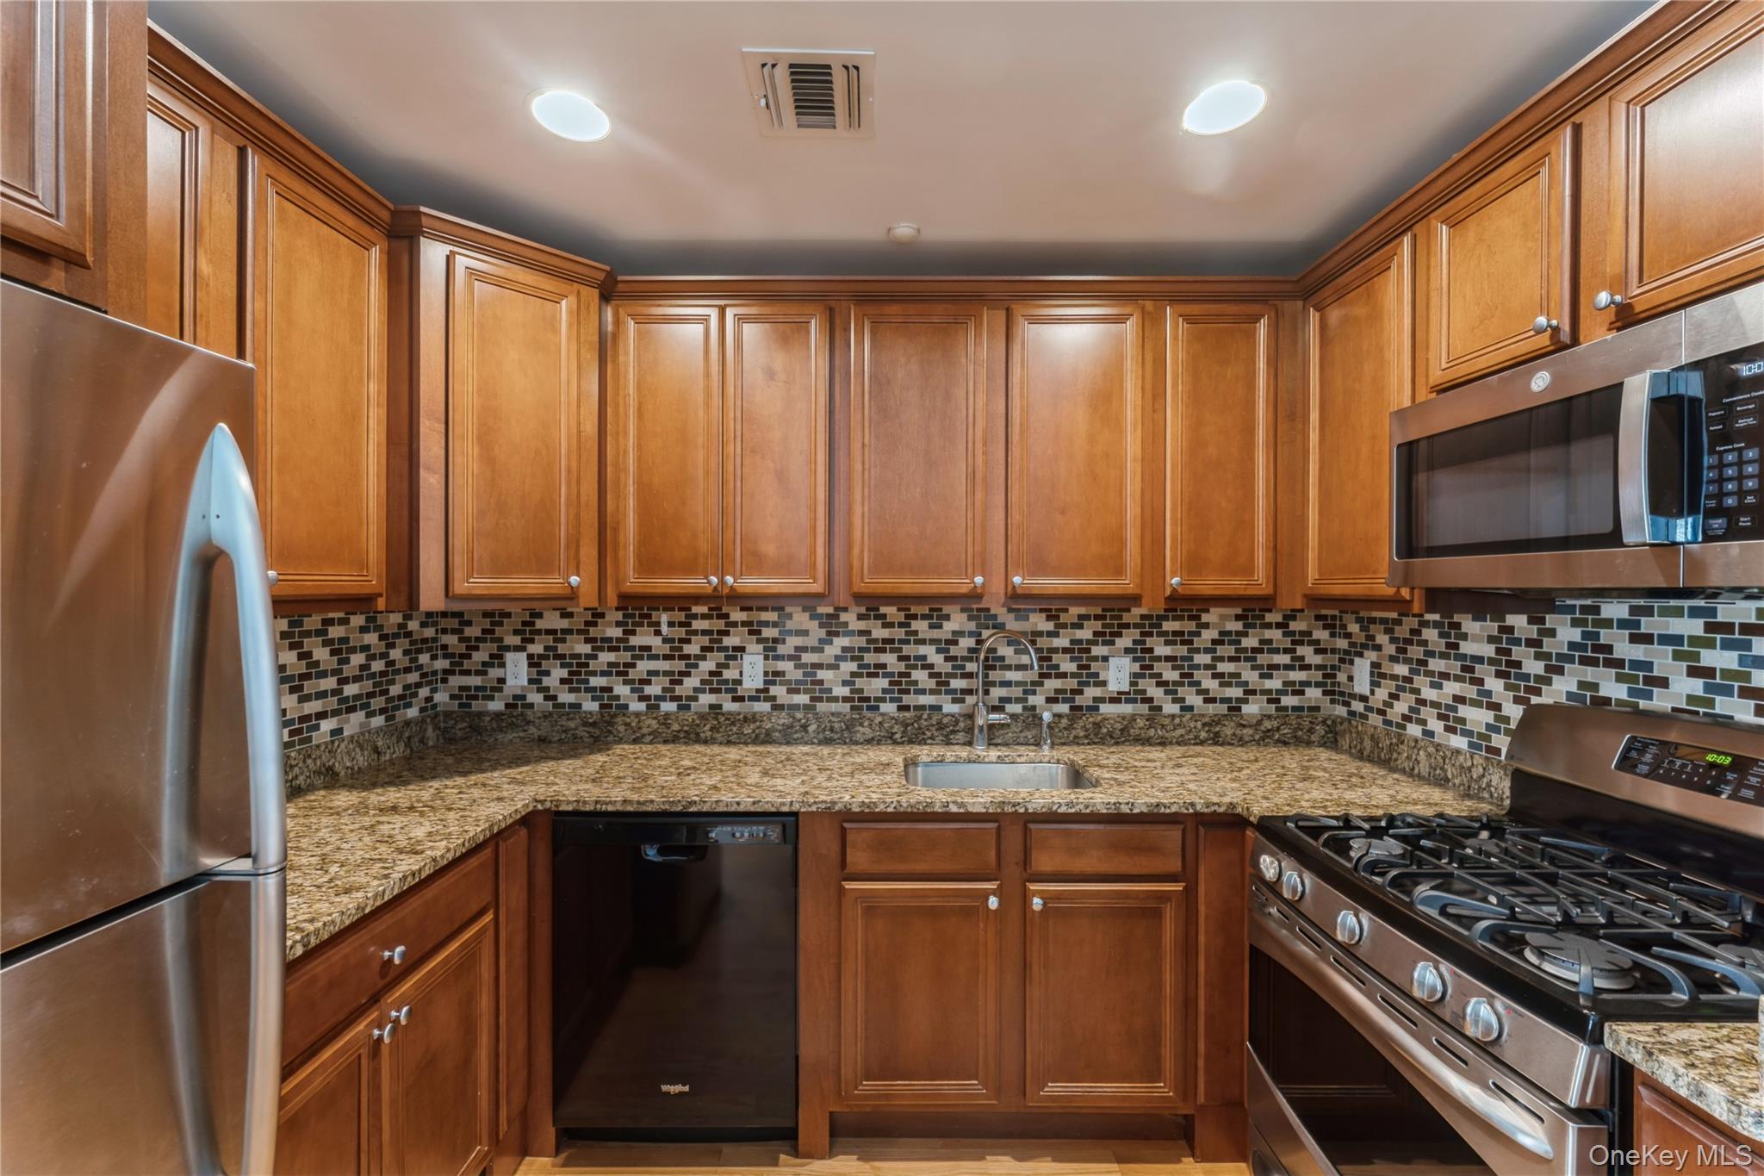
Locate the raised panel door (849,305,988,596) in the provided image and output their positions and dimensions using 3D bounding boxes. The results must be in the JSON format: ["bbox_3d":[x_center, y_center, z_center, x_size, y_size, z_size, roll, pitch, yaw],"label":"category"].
[{"bbox_3d":[0.107,-0.400,2.006,0.399,0.847,0.028,0,0,0],"label":"raised panel door"}]

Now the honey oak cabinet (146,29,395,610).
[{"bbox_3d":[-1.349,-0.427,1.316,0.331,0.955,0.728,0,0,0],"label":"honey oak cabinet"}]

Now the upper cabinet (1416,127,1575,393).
[{"bbox_3d":[1.378,-0.623,1.362,0.325,0.428,0.375,0,0,0],"label":"upper cabinet"}]

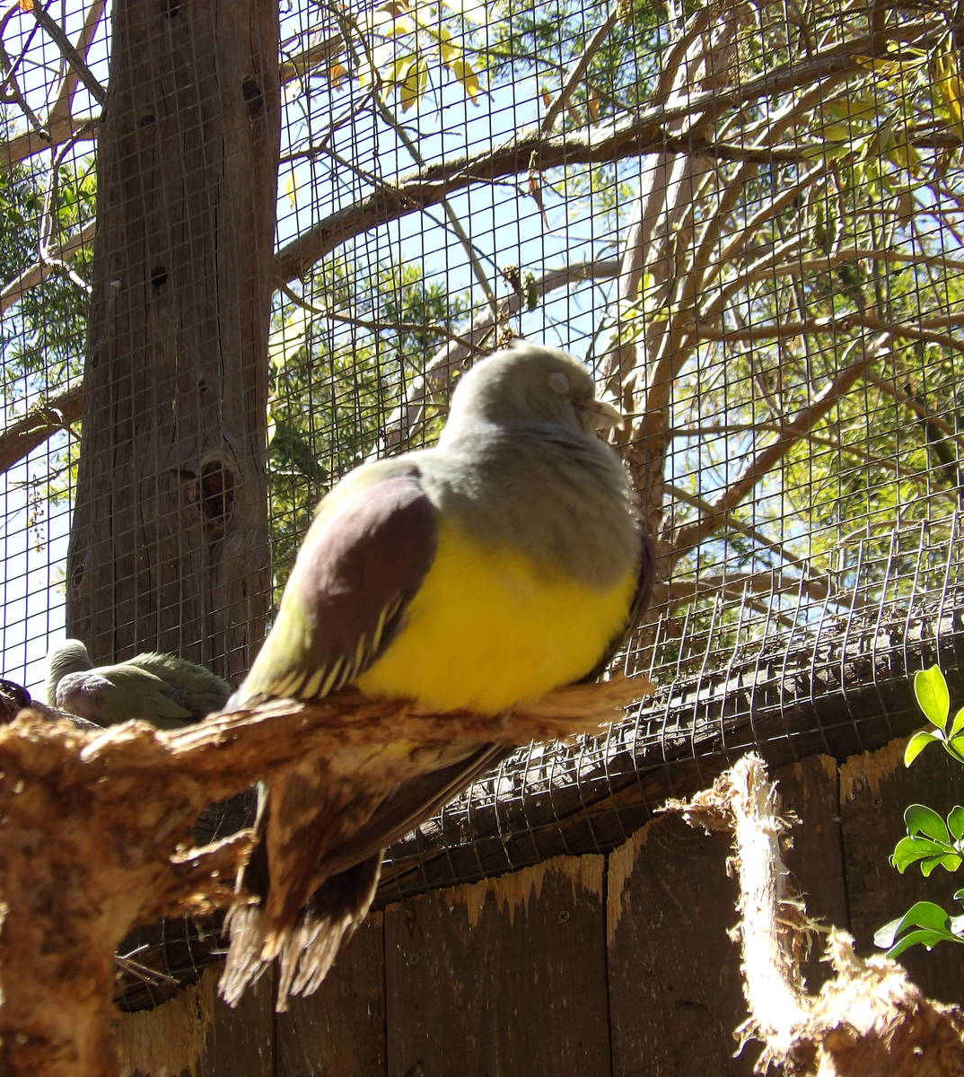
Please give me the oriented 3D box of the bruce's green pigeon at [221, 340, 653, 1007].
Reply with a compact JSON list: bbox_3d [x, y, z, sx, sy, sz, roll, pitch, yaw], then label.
[{"bbox_3d":[-0.015,0.038,0.970,0.120,0.205,0.165,19,-34,-33],"label":"bruce's green pigeon"}]

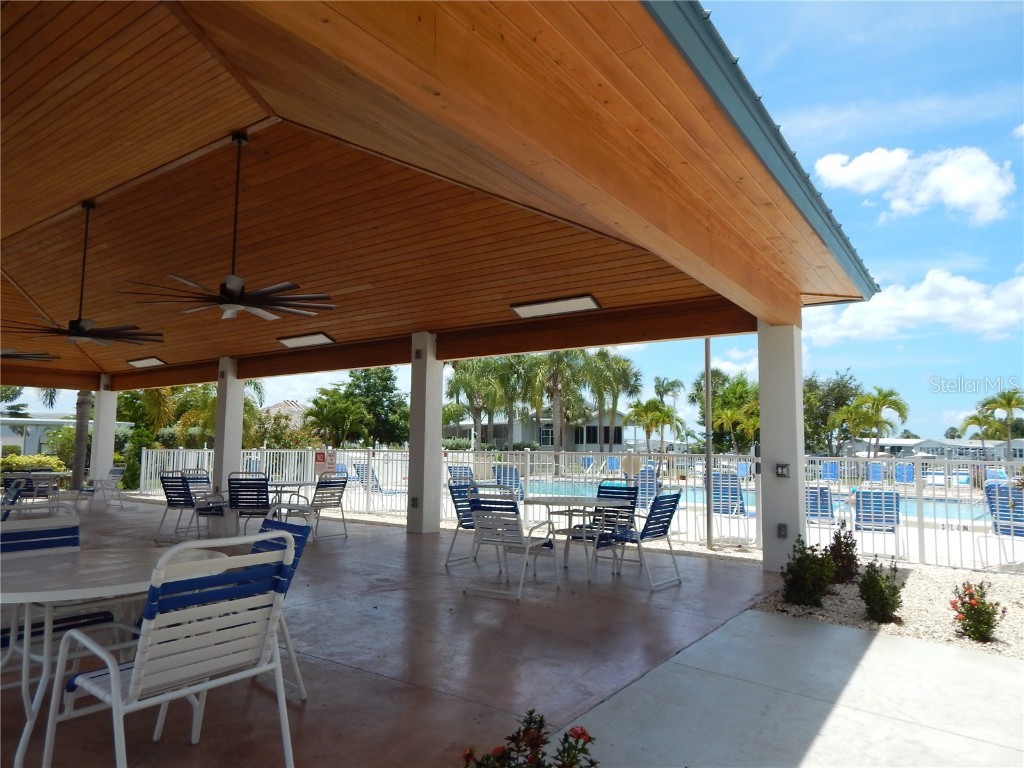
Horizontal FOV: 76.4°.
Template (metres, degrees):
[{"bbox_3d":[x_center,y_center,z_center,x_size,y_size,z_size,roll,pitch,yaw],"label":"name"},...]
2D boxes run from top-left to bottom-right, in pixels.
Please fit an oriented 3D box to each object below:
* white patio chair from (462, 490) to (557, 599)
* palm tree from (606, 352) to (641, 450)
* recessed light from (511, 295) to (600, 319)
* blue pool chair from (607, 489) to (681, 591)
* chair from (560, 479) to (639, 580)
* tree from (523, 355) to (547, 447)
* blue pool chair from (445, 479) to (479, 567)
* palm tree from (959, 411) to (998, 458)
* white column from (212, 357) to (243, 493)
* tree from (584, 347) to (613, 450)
[{"bbox_3d":[0.002,1.380,5.877,0.593,0.941,0.714,-3,-7,34],"label":"white patio chair"},{"bbox_3d":[6.363,1.618,37.454,2.400,6.693,2.400,0,-6,0],"label":"palm tree"},{"bbox_3d":[0.576,-0.999,8.474,1.240,0.050,0.330,-3,-27,35],"label":"recessed light"},{"bbox_3d":[1.170,1.440,6.263,0.704,0.922,0.576,-3,-7,35],"label":"blue pool chair"},{"bbox_3d":[1.011,1.506,7.076,0.593,0.941,0.714,-4,-7,36],"label":"chair"},{"bbox_3d":[1.405,1.636,38.962,1.900,6.867,1.900,0,-6,0],"label":"tree"},{"bbox_3d":[-0.257,1.497,7.016,0.691,0.922,0.576,-2,-6,26],"label":"blue pool chair"},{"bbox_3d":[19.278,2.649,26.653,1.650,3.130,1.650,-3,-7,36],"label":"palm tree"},{"bbox_3d":[-5.621,0.989,12.906,0.361,2.987,0.361,-3,-7,34],"label":"white column"},{"bbox_3d":[4.862,1.441,35.700,2.000,6.956,2.000,0,-6,8],"label":"tree"}]

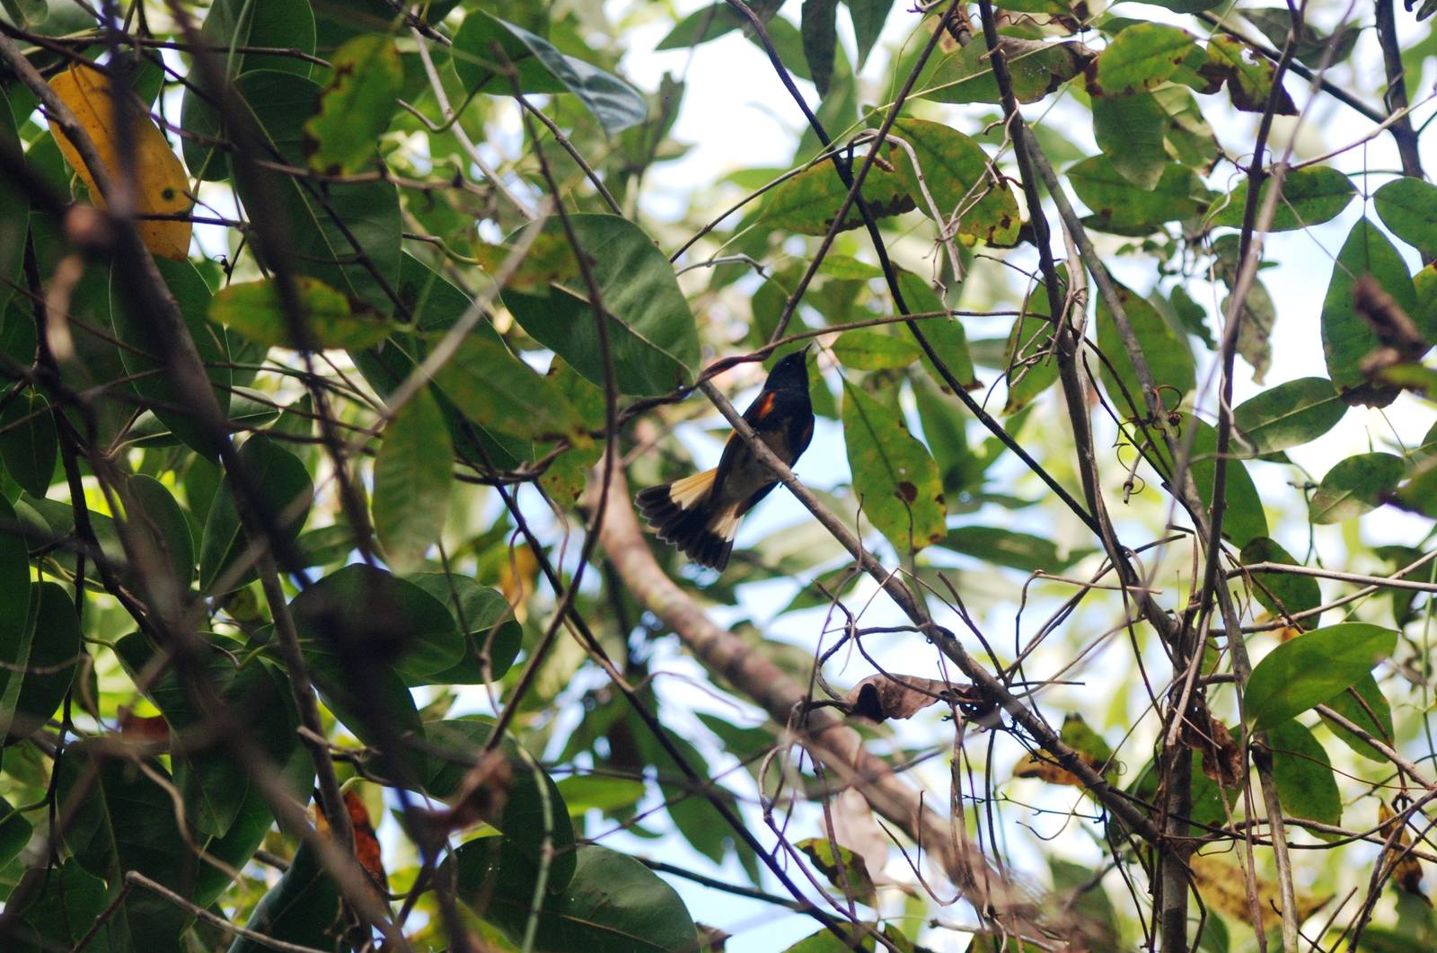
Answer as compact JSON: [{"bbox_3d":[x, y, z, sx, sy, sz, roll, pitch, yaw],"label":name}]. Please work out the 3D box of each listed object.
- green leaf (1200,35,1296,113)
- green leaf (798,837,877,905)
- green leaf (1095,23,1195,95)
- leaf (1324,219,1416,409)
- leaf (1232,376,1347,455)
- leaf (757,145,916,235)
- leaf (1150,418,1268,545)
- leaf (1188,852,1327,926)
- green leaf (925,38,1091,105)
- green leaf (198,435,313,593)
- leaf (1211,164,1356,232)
[{"bbox_3d":[0.261,-0.198,3.550,0.060,0.014,0.029,39,-70,-17],"label":"green leaf"},{"bbox_3d":[0.059,0.198,3.600,0.053,0.014,0.022,39,-70,-17],"label":"green leaf"},{"bbox_3d":[0.211,-0.205,3.550,0.055,0.012,0.034,-25,-66,12],"label":"green leaf"},{"bbox_3d":[0.342,-0.086,3.770,0.052,0.103,0.018,-5,-20,8],"label":"leaf"},{"bbox_3d":[0.279,-0.030,3.520,0.061,0.012,0.030,-22,-66,11],"label":"leaf"},{"bbox_3d":[0.061,-0.147,3.720,0.086,0.018,0.044,-18,-49,0],"label":"leaf"},{"bbox_3d":[0.257,0.002,3.800,0.018,0.090,0.045,-29,-19,-52],"label":"leaf"},{"bbox_3d":[0.303,0.233,4.050,0.079,0.016,0.032,13,-64,-6],"label":"leaf"},{"bbox_3d":[0.149,-0.210,3.740,0.088,0.018,0.042,-18,-49,0],"label":"green leaf"},{"bbox_3d":[-0.222,0.018,3.450,0.042,0.094,0.018,25,-34,-9],"label":"green leaf"},{"bbox_3d":[0.295,-0.146,3.780,0.083,0.016,0.045,-13,-45,-6],"label":"leaf"}]

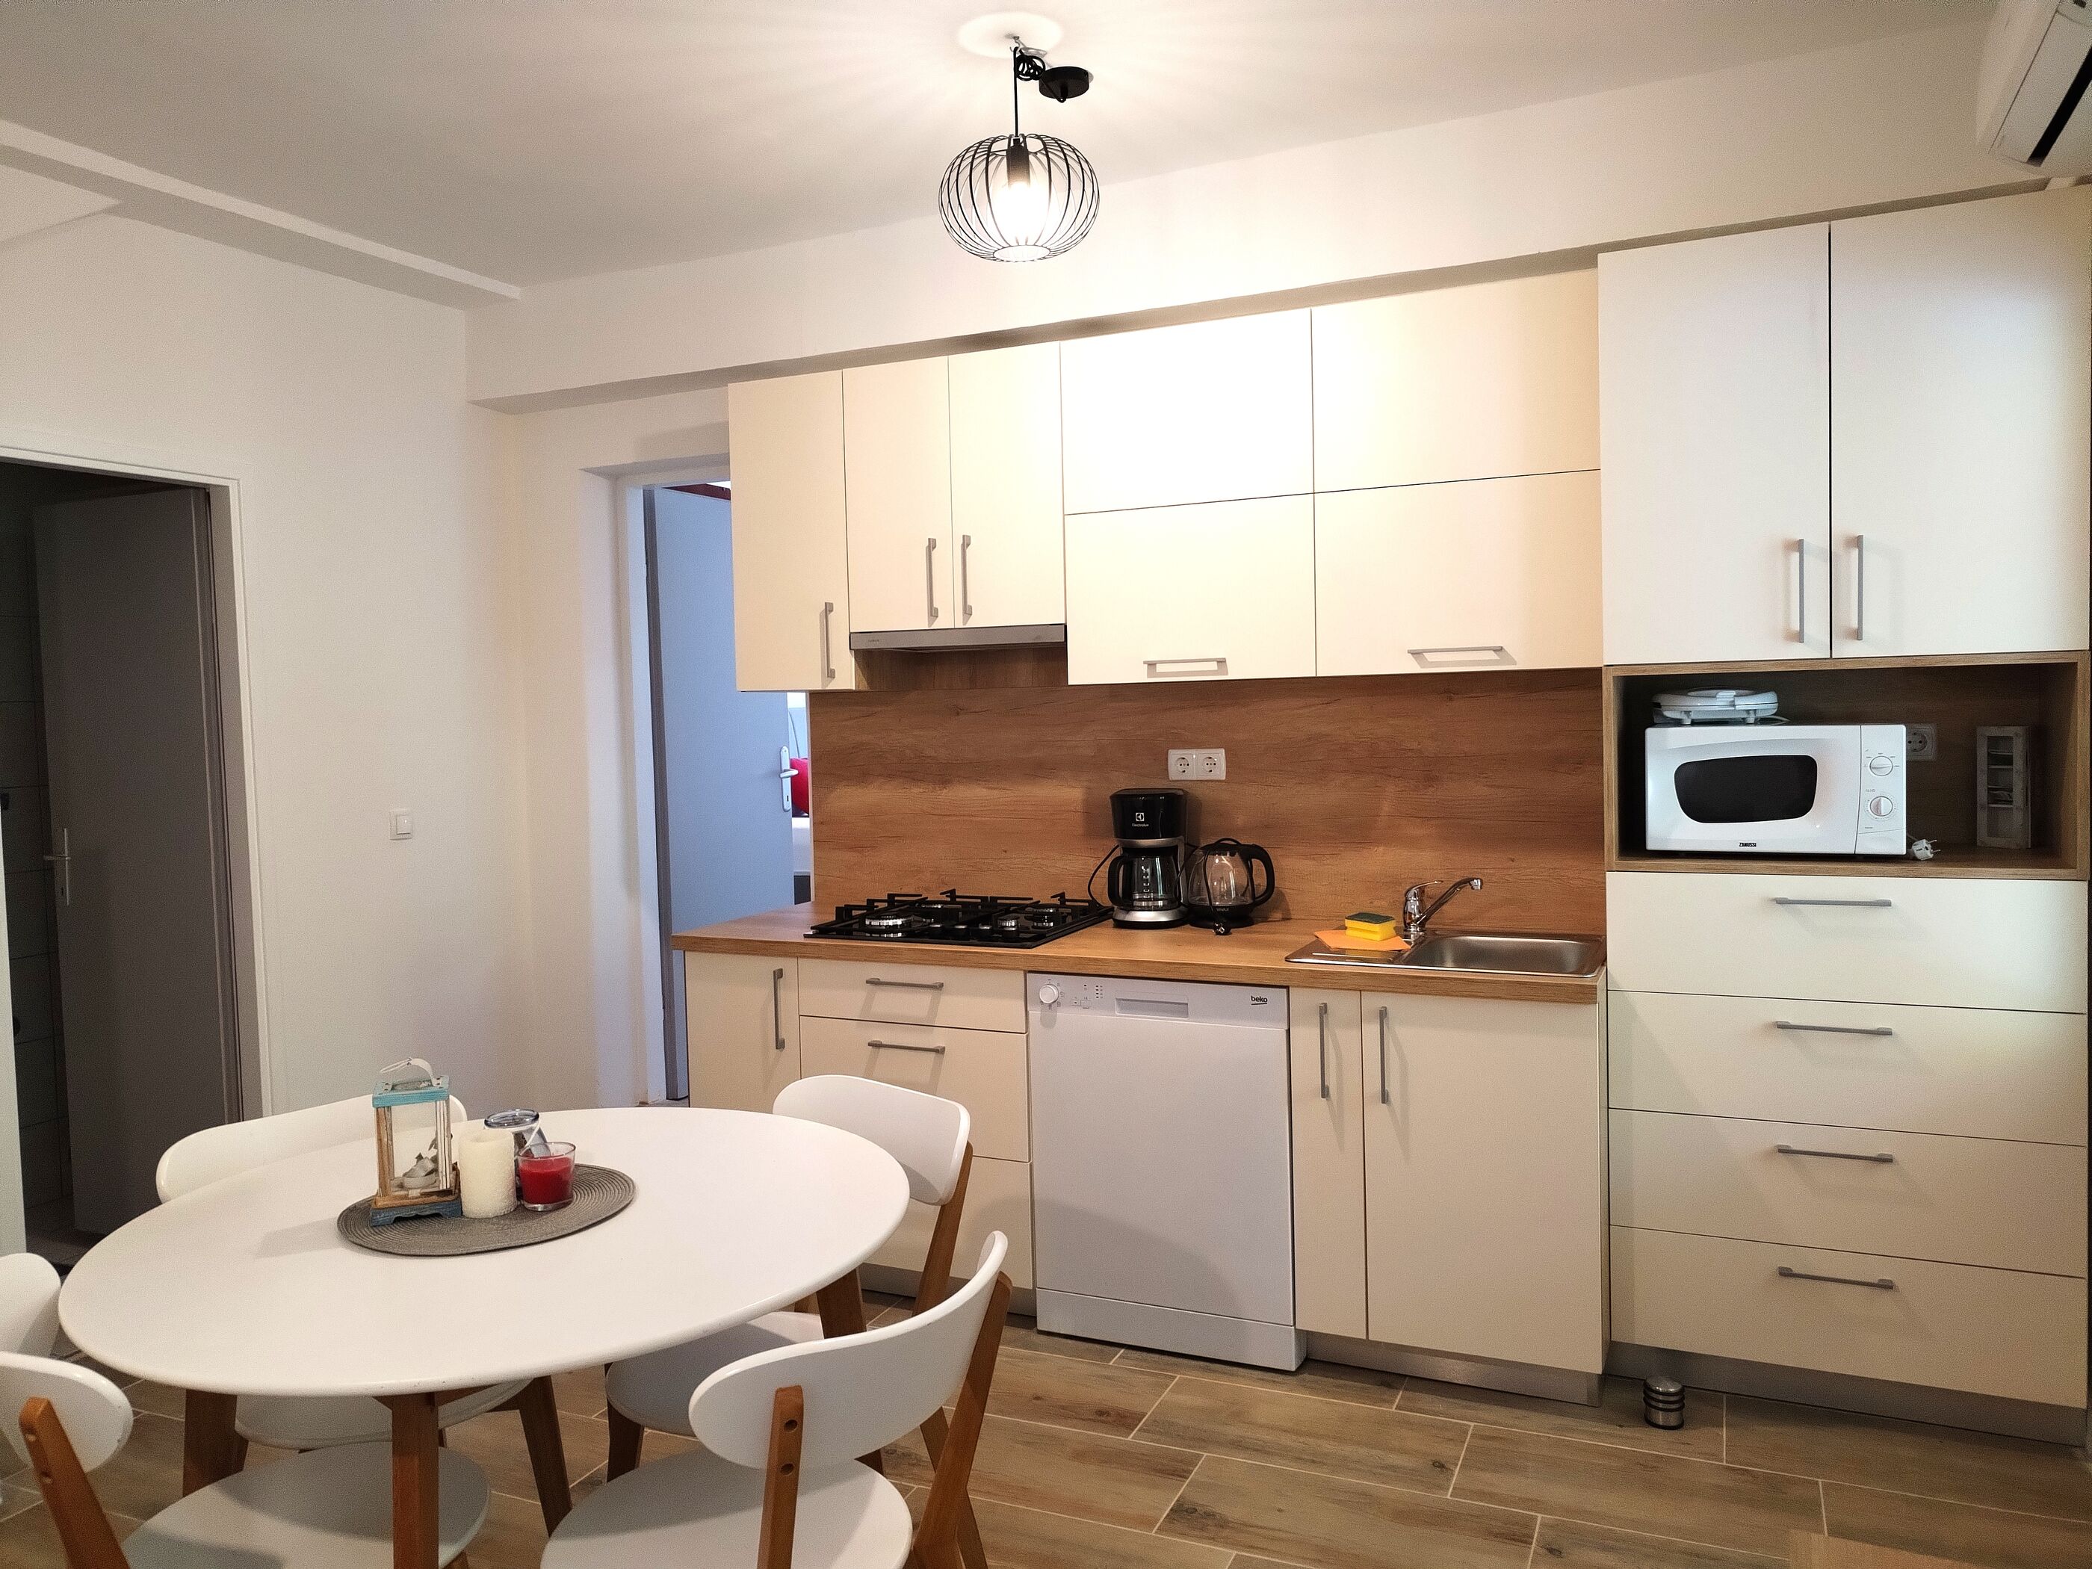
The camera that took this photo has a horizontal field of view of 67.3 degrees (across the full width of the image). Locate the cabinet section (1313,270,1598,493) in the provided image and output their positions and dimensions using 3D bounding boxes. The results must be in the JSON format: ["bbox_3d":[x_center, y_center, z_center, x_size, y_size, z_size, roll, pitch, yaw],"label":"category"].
[{"bbox_3d":[0.925,-0.843,3.456,0.592,0.401,0.360,0,3,25],"label":"cabinet section"}]

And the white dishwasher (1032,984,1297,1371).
[{"bbox_3d":[0.360,0.809,3.656,0.597,0.816,0.585,0,3,24],"label":"white dishwasher"}]

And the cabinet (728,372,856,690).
[{"bbox_3d":[-0.595,-0.651,4.173,0.352,0.795,0.300,0,3,24],"label":"cabinet"}]

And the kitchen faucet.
[{"bbox_3d":[0.865,0.275,3.438,0.052,0.145,0.204,-4,3,-37],"label":"kitchen faucet"}]

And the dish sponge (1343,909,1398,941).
[{"bbox_3d":[0.734,0.322,3.533,0.093,0.042,0.069,1,4,42],"label":"dish sponge"}]

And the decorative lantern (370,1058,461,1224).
[{"bbox_3d":[-0.828,0.459,2.069,0.108,0.204,0.101,-2,3,-17],"label":"decorative lantern"}]

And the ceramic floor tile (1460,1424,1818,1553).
[{"bbox_3d":[1.028,1.232,2.739,0.595,0.010,0.299,0,3,24],"label":"ceramic floor tile"}]

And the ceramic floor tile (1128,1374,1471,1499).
[{"bbox_3d":[0.494,1.253,3.030,0.602,0.010,0.297,0,3,24],"label":"ceramic floor tile"}]

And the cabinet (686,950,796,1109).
[{"bbox_3d":[-0.611,0.794,4.089,0.329,0.799,0.570,0,3,24],"label":"cabinet"}]

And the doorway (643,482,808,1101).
[{"bbox_3d":[-0.946,0.060,4.660,0.720,1.960,0.200,0,3,24],"label":"doorway"}]

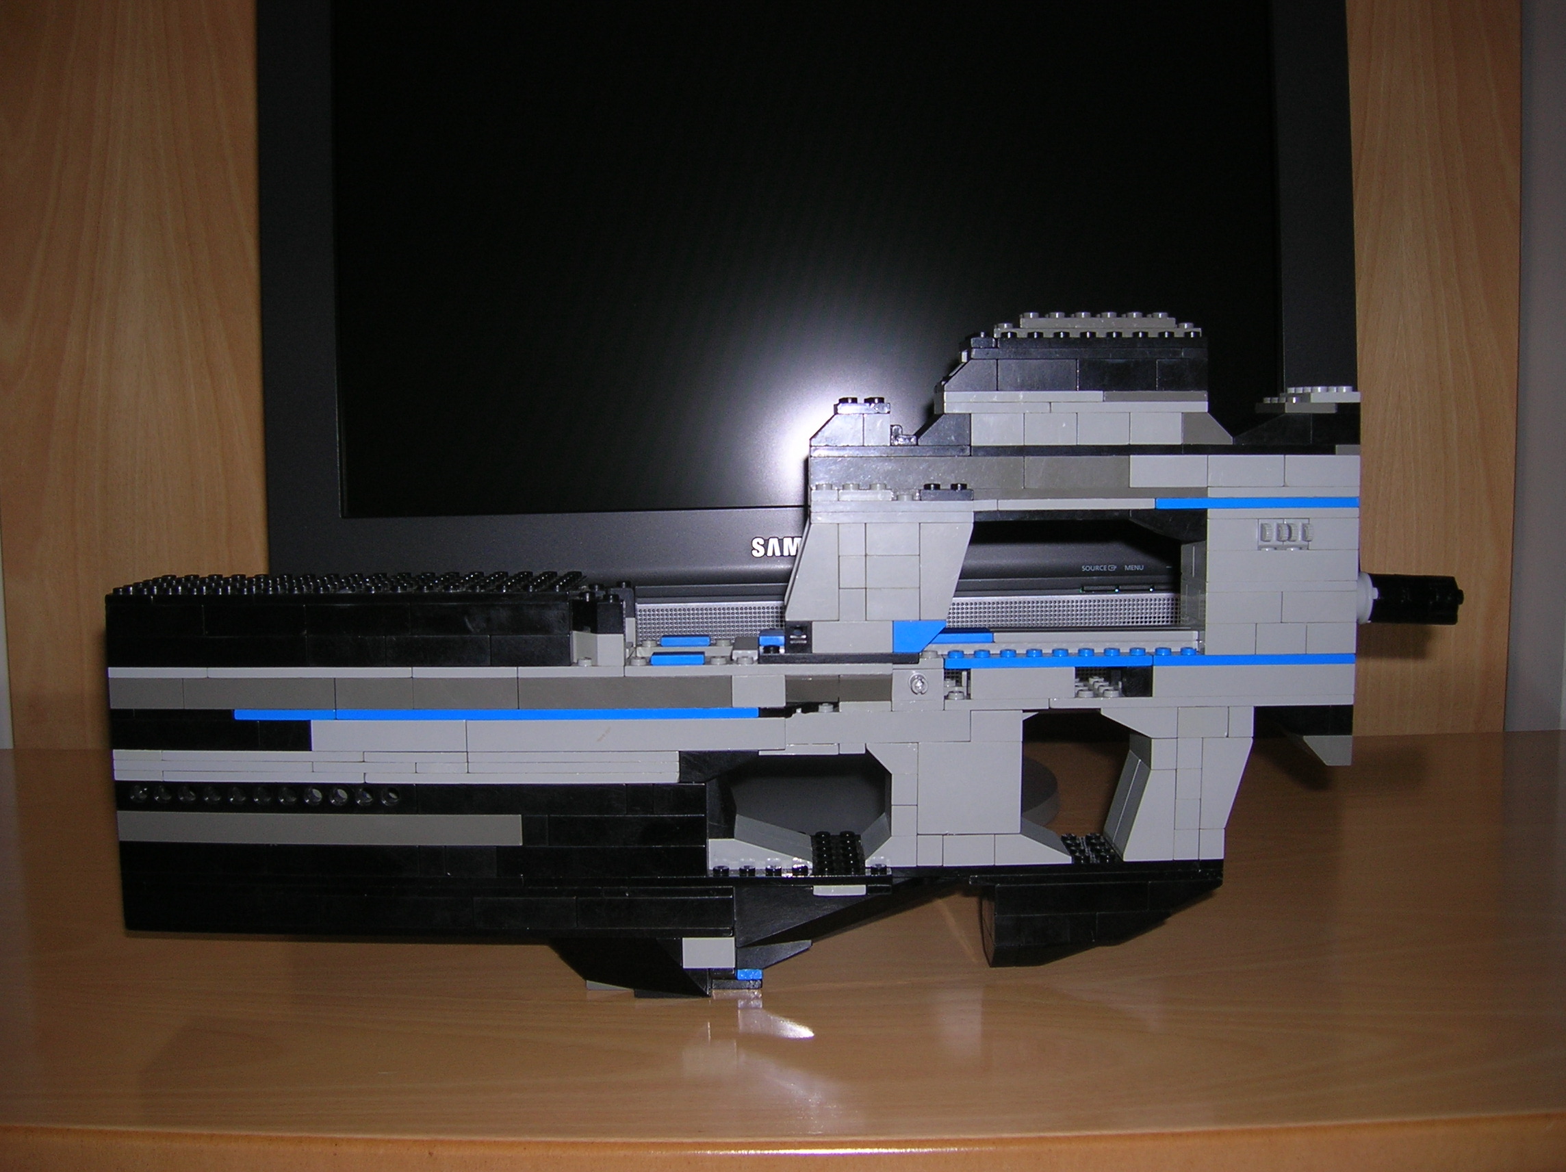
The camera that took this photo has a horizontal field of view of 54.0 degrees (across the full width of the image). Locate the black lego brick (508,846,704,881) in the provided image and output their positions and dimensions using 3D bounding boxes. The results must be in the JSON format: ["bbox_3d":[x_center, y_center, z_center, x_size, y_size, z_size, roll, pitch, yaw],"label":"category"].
[{"bbox_3d":[-0.055,0.083,0.469,0.064,0.010,0.009,0,4,-1],"label":"black lego brick"}]

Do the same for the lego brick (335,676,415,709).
[{"bbox_3d":[-0.122,0.032,0.464,0.024,0.010,0.009,0,4,-1],"label":"lego brick"}]

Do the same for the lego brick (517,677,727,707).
[{"bbox_3d":[-0.047,0.032,0.462,0.064,0.010,0.010,0,5,1],"label":"lego brick"}]

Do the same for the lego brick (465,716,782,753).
[{"bbox_3d":[-0.047,0.044,0.462,0.096,0.010,0.009,0,5,1],"label":"lego brick"}]

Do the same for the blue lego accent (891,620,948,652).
[{"bbox_3d":[0.041,0.015,0.459,0.016,0.010,0.010,-1,5,0],"label":"blue lego accent"}]

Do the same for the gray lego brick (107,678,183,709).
[{"bbox_3d":[-0.190,0.032,0.462,0.024,0.010,0.009,0,4,-1],"label":"gray lego brick"}]

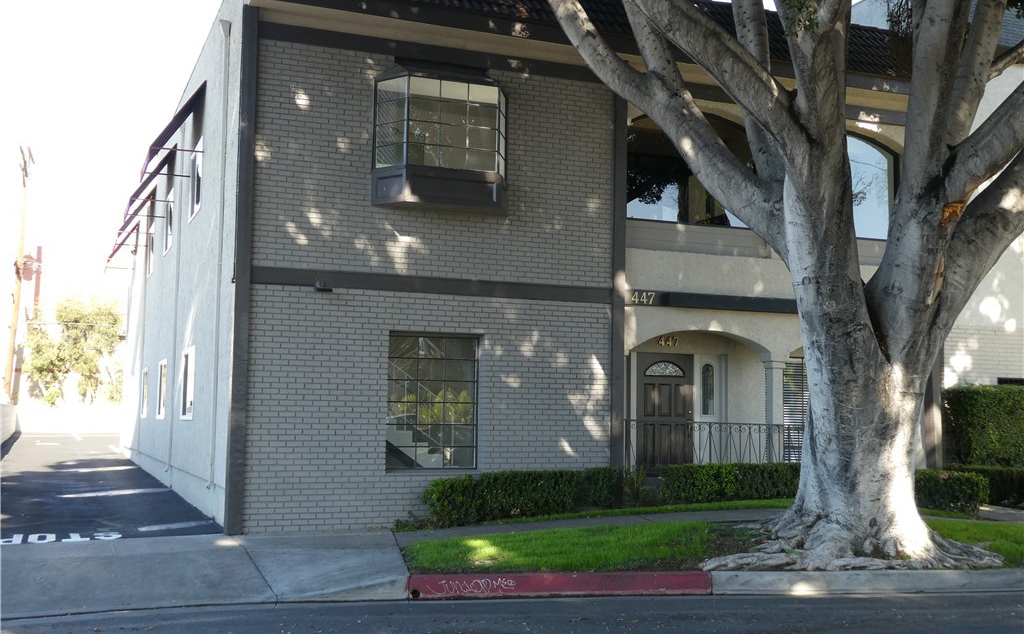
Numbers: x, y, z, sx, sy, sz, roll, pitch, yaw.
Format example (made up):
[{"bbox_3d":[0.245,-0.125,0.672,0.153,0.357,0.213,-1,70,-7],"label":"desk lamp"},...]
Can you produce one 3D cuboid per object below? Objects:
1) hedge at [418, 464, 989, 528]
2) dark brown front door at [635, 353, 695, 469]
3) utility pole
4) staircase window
[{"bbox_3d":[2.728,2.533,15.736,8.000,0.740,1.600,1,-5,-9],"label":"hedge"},{"bbox_3d":[2.500,1.602,17.784,1.059,2.020,0.080,3,-6,-23],"label":"dark brown front door"},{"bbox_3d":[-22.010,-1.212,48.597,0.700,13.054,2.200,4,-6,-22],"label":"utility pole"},{"bbox_3d":[-1.117,1.202,15.304,1.388,1.846,0.120,3,-6,-23],"label":"staircase window"}]

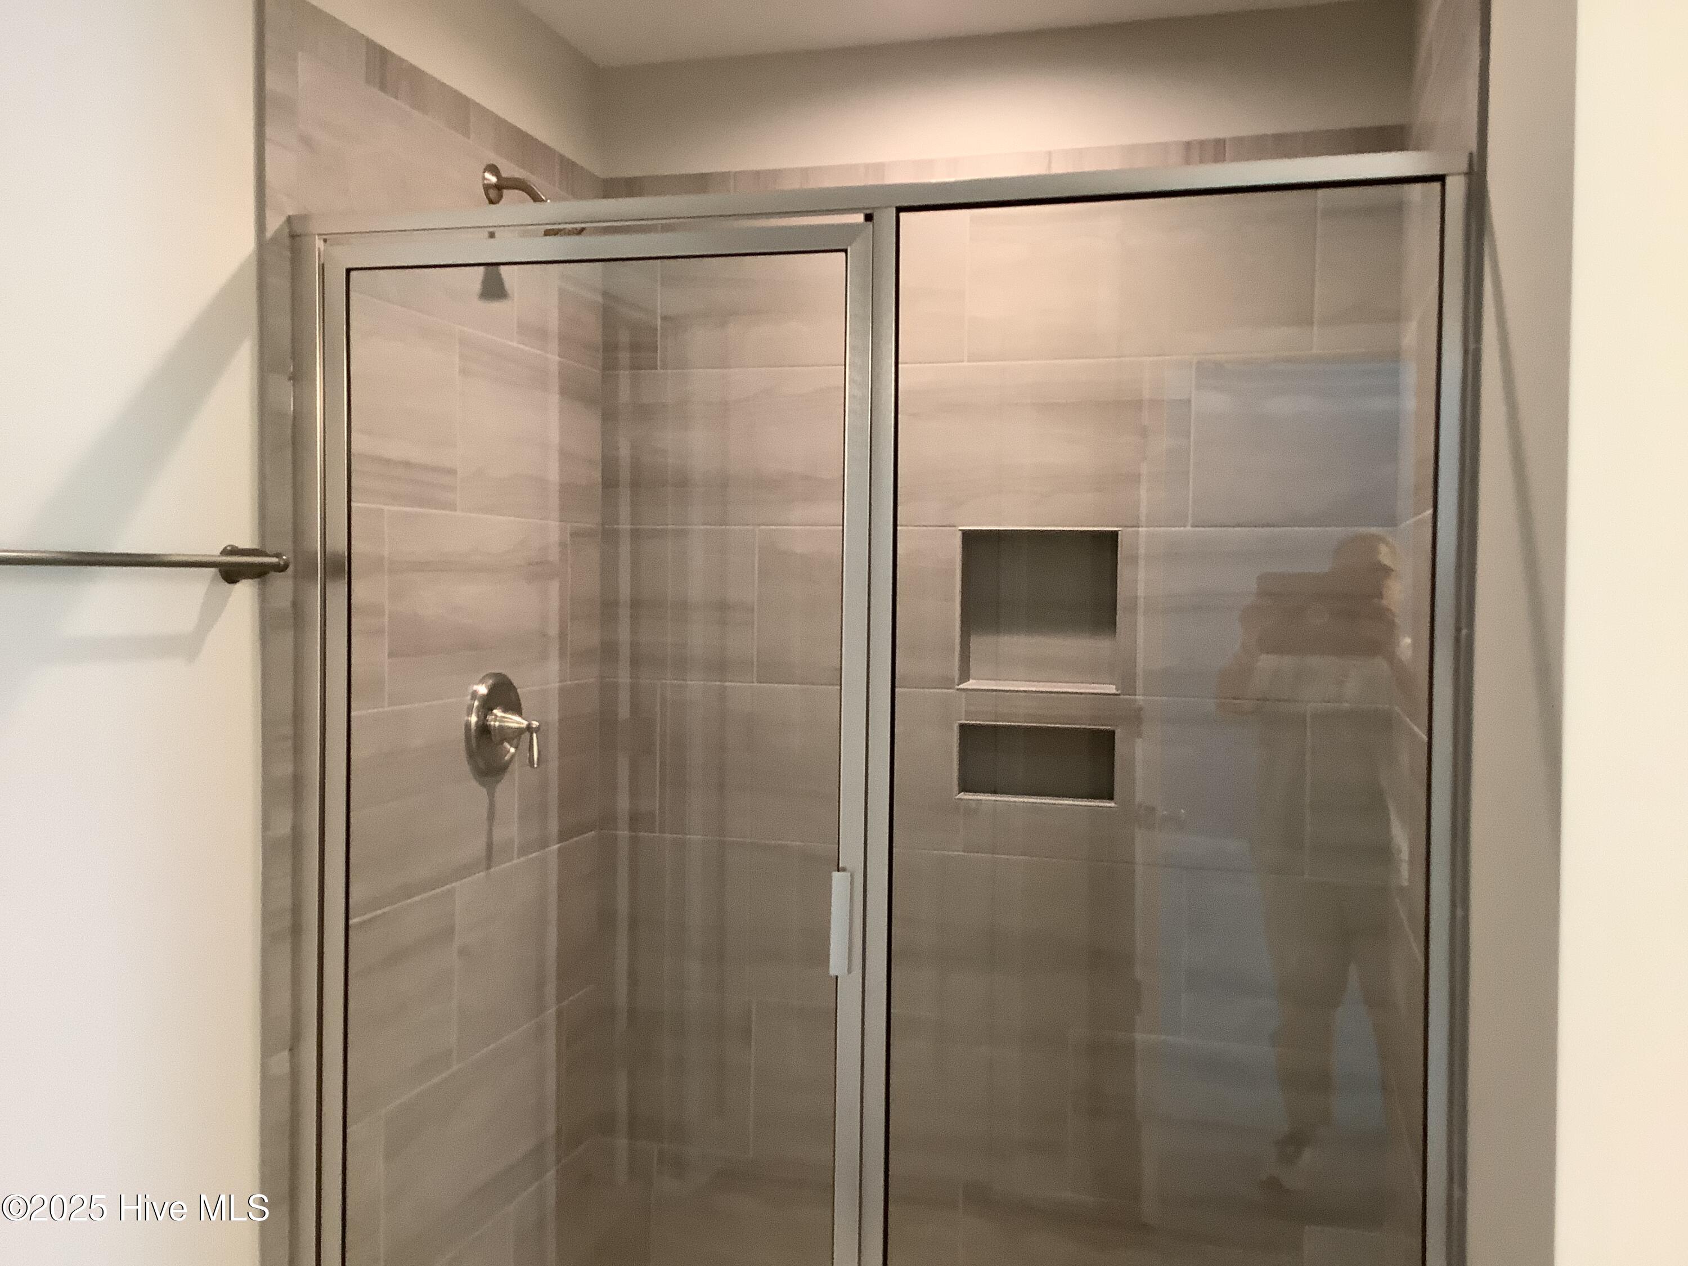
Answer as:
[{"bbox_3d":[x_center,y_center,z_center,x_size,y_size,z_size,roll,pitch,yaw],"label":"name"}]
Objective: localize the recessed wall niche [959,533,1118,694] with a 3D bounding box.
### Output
[{"bbox_3d":[0.369,-0.042,2.808,0.298,0.300,0.095,1,2,16],"label":"recessed wall niche"}]

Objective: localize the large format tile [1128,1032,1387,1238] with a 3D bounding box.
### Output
[{"bbox_3d":[0.713,0.885,2.690,0.472,0.303,0.010,1,2,16],"label":"large format tile"}]

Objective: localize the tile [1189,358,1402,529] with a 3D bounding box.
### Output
[{"bbox_3d":[0.786,-0.338,2.635,0.344,0.303,0.010,1,2,16],"label":"tile"}]

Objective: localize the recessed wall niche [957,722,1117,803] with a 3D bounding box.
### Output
[{"bbox_3d":[0.365,0.239,2.817,0.297,0.143,0.095,1,2,16],"label":"recessed wall niche"}]

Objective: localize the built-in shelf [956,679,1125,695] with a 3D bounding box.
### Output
[{"bbox_3d":[0.367,0.101,2.813,0.299,0.016,0.095,1,2,16],"label":"built-in shelf"}]

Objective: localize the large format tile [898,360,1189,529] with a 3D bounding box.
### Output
[{"bbox_3d":[0.324,-0.347,2.768,0.611,0.303,0.010,1,2,16],"label":"large format tile"}]

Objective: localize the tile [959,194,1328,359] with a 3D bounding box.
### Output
[{"bbox_3d":[0.527,-0.649,2.701,0.611,0.303,0.010,1,2,16],"label":"tile"}]

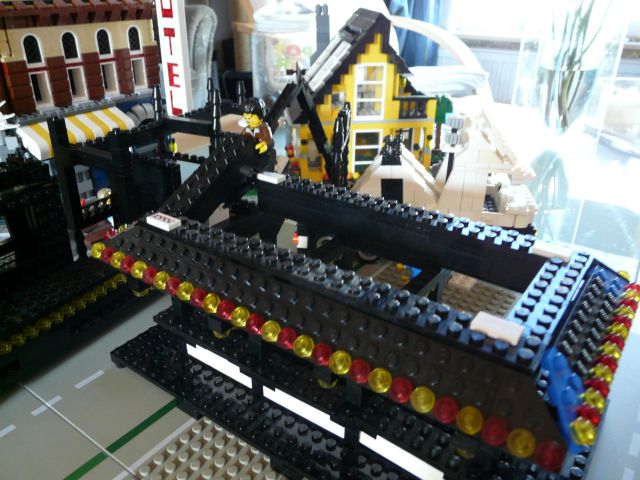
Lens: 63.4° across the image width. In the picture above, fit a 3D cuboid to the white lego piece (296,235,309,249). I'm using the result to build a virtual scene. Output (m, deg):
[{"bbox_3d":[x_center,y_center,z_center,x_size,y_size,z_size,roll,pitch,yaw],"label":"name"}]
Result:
[{"bbox_3d":[-0.011,0.001,0.335,0.008,0.009,0.008,19,31,31],"label":"white lego piece"}]

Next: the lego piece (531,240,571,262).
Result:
[{"bbox_3d":[0.102,0.005,0.227,0.016,0.003,0.008,18,31,31],"label":"lego piece"}]

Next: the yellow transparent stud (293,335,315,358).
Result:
[{"bbox_3d":[-0.006,0.039,0.193,0.008,0.005,0.008,18,66,31],"label":"yellow transparent stud"}]

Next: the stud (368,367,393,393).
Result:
[{"bbox_3d":[0.021,0.049,0.179,0.008,0.008,0.005,18,-11,31],"label":"stud"}]

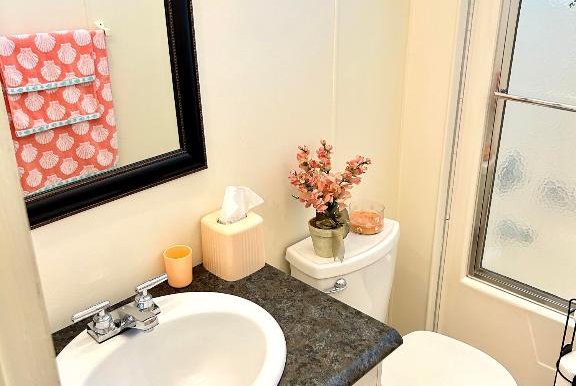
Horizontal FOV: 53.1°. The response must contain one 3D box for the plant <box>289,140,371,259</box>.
[{"bbox_3d":[0.120,0.013,1.688,0.205,0.355,0.230,19,30,39],"label":"plant"}]

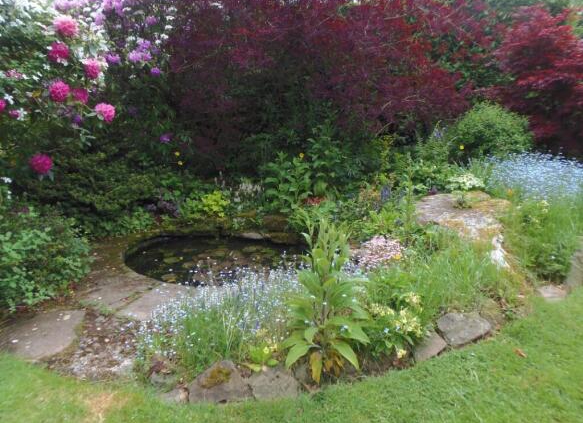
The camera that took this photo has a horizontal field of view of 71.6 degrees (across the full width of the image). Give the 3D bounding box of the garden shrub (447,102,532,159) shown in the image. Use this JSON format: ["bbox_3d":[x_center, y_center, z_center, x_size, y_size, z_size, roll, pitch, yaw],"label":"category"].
[{"bbox_3d":[3.038,-1.181,6.200,1.320,1.080,1.200,0,12,0],"label":"garden shrub"}]

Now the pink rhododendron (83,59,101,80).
[{"bbox_3d":[-1.728,-1.230,3.500,0.155,0.165,0.155,-6,14,-24],"label":"pink rhododendron"}]

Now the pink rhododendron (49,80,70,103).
[{"bbox_3d":[-1.976,-1.024,3.450,0.180,0.185,0.170,-7,14,-28],"label":"pink rhododendron"}]

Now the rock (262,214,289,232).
[{"bbox_3d":[-0.190,0.131,4.800,0.300,0.200,0.250,0,12,0],"label":"rock"}]

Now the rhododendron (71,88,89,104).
[{"bbox_3d":[-1.862,-1.019,3.550,0.155,0.150,0.150,-6,14,-26],"label":"rhododendron"}]

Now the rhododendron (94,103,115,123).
[{"bbox_3d":[-1.597,-0.837,3.450,0.170,0.165,0.160,-6,14,-24],"label":"rhododendron"}]

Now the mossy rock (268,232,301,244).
[{"bbox_3d":[-0.081,0.302,4.700,0.370,0.140,0.260,0,12,0],"label":"mossy rock"}]

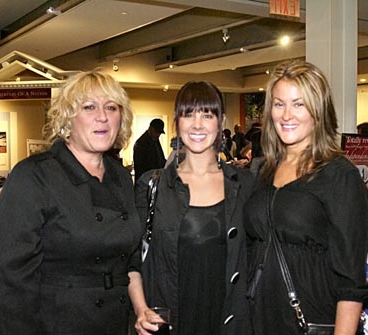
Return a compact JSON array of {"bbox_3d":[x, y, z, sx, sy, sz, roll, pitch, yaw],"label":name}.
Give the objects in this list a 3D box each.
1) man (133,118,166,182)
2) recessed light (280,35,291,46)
[{"bbox_3d":[-0.480,0.255,7.430,0.420,1.790,0.500,0,4,9],"label":"man"},{"bbox_3d":[1.506,-1.880,8.048,0.150,0.170,0.150,0,4,14],"label":"recessed light"}]

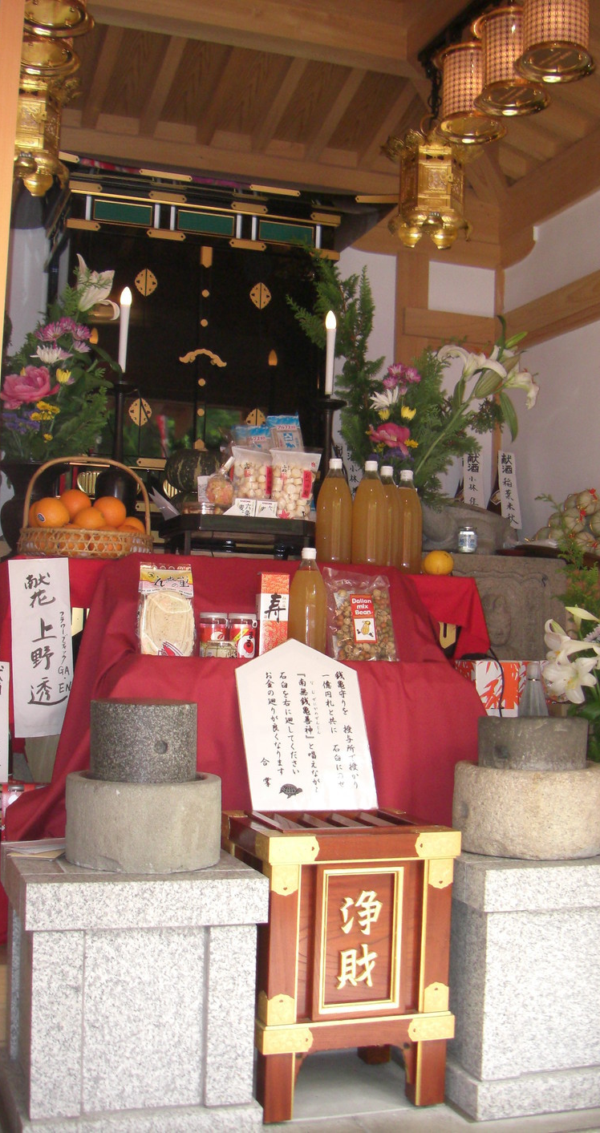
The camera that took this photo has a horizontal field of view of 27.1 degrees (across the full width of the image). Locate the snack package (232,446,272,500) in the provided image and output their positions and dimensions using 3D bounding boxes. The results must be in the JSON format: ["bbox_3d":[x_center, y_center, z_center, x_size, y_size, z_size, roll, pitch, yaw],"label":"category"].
[{"bbox_3d":[-0.121,-0.237,3.481,0.136,0.211,0.062,3,-14,-19],"label":"snack package"}]

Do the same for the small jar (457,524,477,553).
[{"bbox_3d":[0.535,-0.086,3.980,0.059,0.088,0.059,2,-3,0],"label":"small jar"}]

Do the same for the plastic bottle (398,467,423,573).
[{"bbox_3d":[0.310,-0.133,3.580,0.096,0.298,0.096,2,-3,0],"label":"plastic bottle"}]

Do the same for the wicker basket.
[{"bbox_3d":[-0.542,-0.149,3.140,0.335,0.250,0.270,3,-3,-20],"label":"wicker basket"}]

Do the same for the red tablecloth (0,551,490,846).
[{"bbox_3d":[-0.125,0.348,3.251,1.298,0.711,0.682,3,-4,-19],"label":"red tablecloth"}]

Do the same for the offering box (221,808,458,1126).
[{"bbox_3d":[0.079,0.850,2.720,0.435,0.585,0.355,3,-3,-19],"label":"offering box"}]

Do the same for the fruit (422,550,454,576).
[{"bbox_3d":[0.392,-0.010,3.520,0.086,0.076,0.086,2,-3,0],"label":"fruit"}]

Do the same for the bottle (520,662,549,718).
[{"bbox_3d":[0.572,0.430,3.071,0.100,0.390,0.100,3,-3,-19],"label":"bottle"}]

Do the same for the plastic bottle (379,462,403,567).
[{"bbox_3d":[0.234,-0.133,3.389,0.097,0.280,0.097,2,-3,0],"label":"plastic bottle"}]

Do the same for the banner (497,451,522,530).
[{"bbox_3d":[0.740,-0.266,4.378,0.062,0.278,0.012,-2,-13,-24],"label":"banner"}]

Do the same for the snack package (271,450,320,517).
[{"bbox_3d":[-0.016,-0.226,3.471,0.136,0.211,0.062,3,-14,-19],"label":"snack package"}]

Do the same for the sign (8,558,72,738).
[{"bbox_3d":[-0.618,0.197,2.987,0.144,0.427,0.012,-2,-2,-20],"label":"sign"}]

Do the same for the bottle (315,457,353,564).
[{"bbox_3d":[0.092,-0.143,3.330,0.096,0.298,0.096,2,-3,0],"label":"bottle"}]

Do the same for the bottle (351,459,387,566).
[{"bbox_3d":[0.187,-0.142,3.317,0.097,0.280,0.097,2,-3,0],"label":"bottle"}]

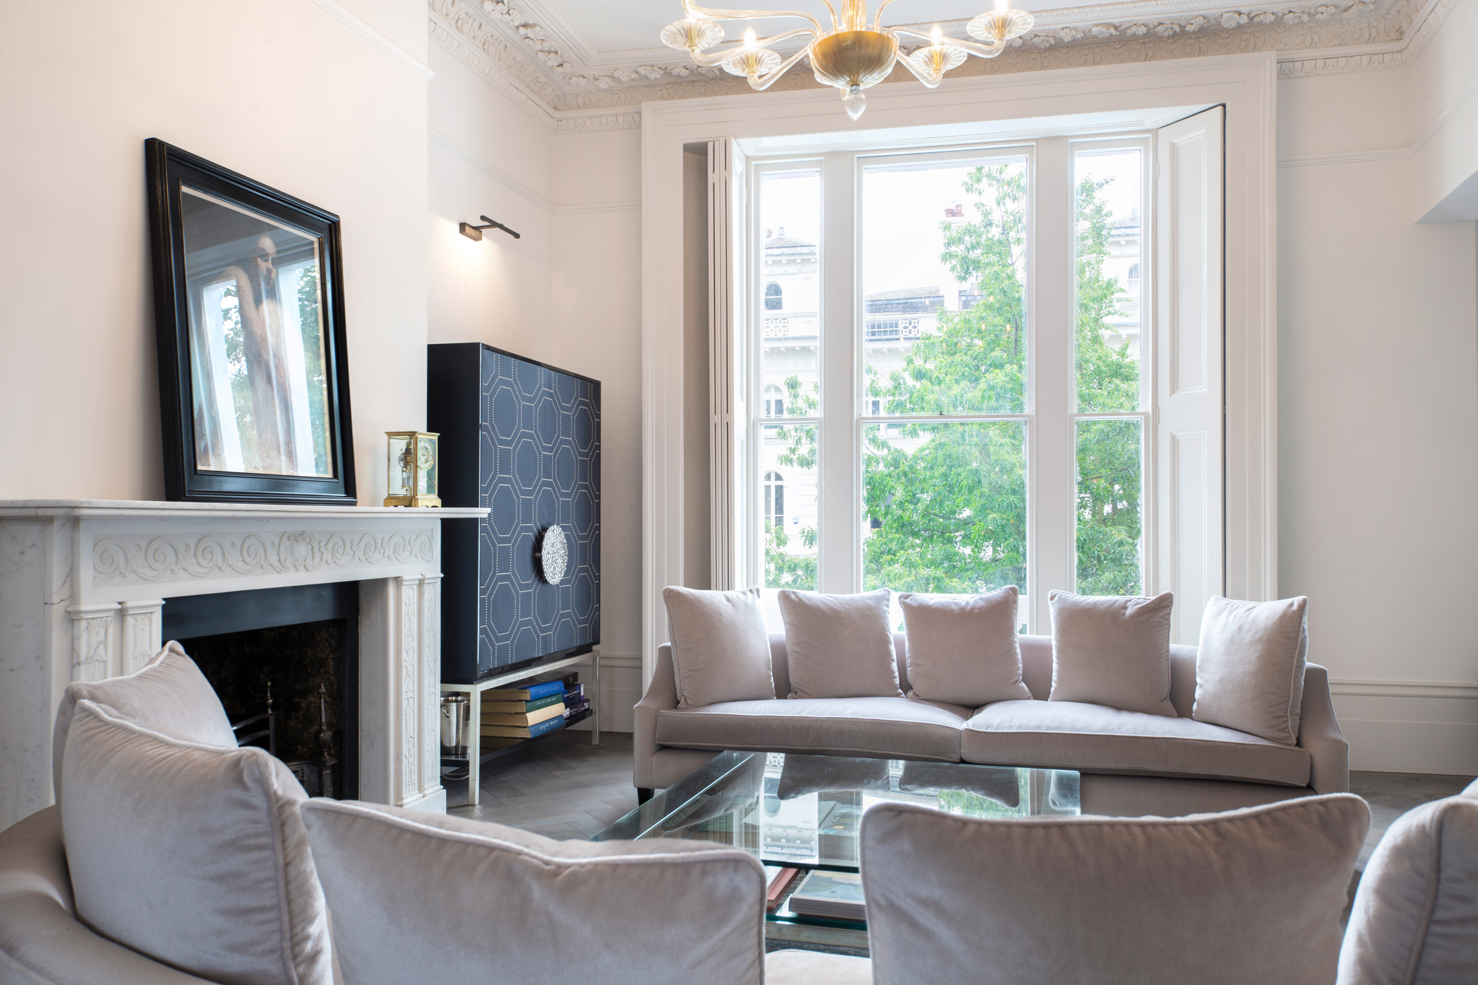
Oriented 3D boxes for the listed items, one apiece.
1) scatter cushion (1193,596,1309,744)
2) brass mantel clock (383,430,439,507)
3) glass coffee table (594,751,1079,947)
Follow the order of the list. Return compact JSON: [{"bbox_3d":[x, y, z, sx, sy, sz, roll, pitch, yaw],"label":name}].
[{"bbox_3d":[1.897,0.638,3.970,0.165,0.480,0.470,12,-6,-24],"label":"scatter cushion"},{"bbox_3d":[-1.188,-0.079,3.894,0.131,0.270,0.156,0,-1,15],"label":"brass mantel clock"},{"bbox_3d":[0.373,1.091,3.140,1.212,0.350,1.179,0,-1,16],"label":"glass coffee table"}]

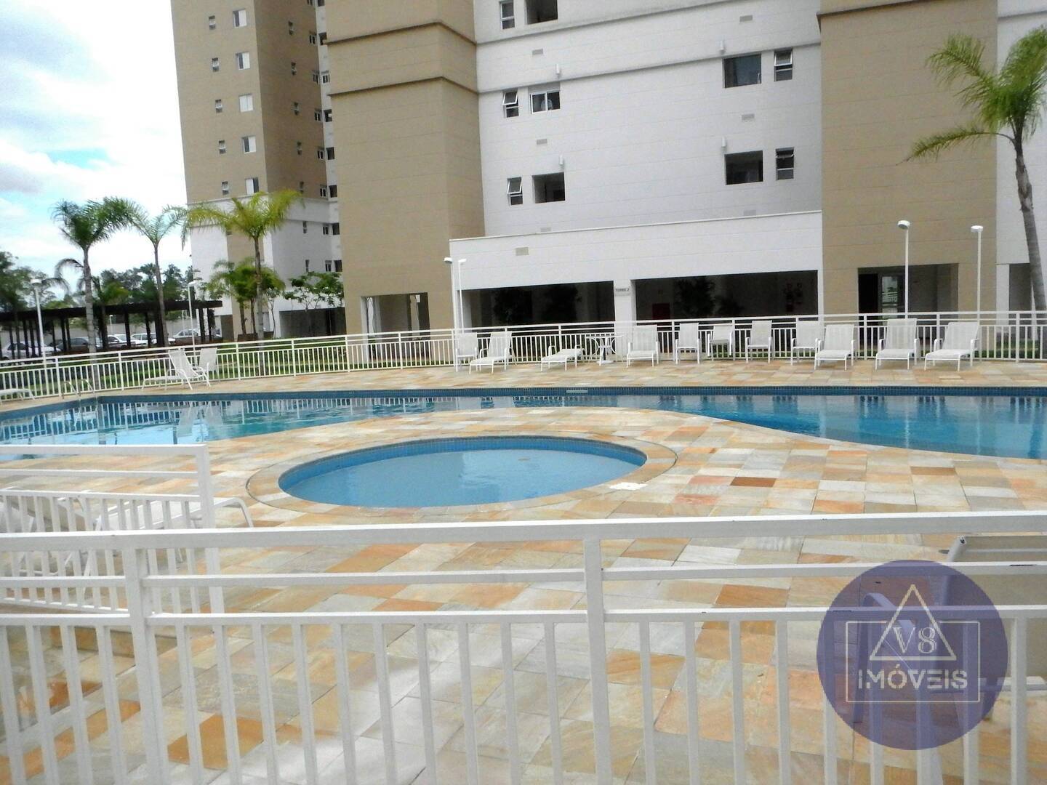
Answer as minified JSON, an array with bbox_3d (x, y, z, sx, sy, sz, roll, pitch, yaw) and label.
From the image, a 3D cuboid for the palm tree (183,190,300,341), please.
[{"bbox_3d":[-8.398,-3.272,25.725,3.532,5.580,3.356,-3,6,0],"label":"palm tree"}]

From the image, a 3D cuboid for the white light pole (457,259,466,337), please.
[{"bbox_3d":[-1.814,-2.407,25.457,0.270,3.185,0.360,2,8,37],"label":"white light pole"}]

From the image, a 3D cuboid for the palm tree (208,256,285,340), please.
[{"bbox_3d":[-15.279,-4.946,47.267,4.358,4.987,4.140,-3,6,0],"label":"palm tree"}]

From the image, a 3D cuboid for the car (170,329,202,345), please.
[{"bbox_3d":[-26.697,-4.433,68.000,4.250,1.460,1.720,-1,7,22],"label":"car"}]

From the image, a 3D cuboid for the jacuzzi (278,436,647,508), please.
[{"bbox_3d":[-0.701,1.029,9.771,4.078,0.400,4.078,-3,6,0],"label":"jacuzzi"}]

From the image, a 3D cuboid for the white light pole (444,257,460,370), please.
[{"bbox_3d":[-2.118,-2.315,24.635,0.270,3.210,0.360,1,7,30],"label":"white light pole"}]

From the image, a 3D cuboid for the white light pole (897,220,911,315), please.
[{"bbox_3d":[8.849,-2.379,19.750,0.360,3.221,0.270,-9,8,-43],"label":"white light pole"}]

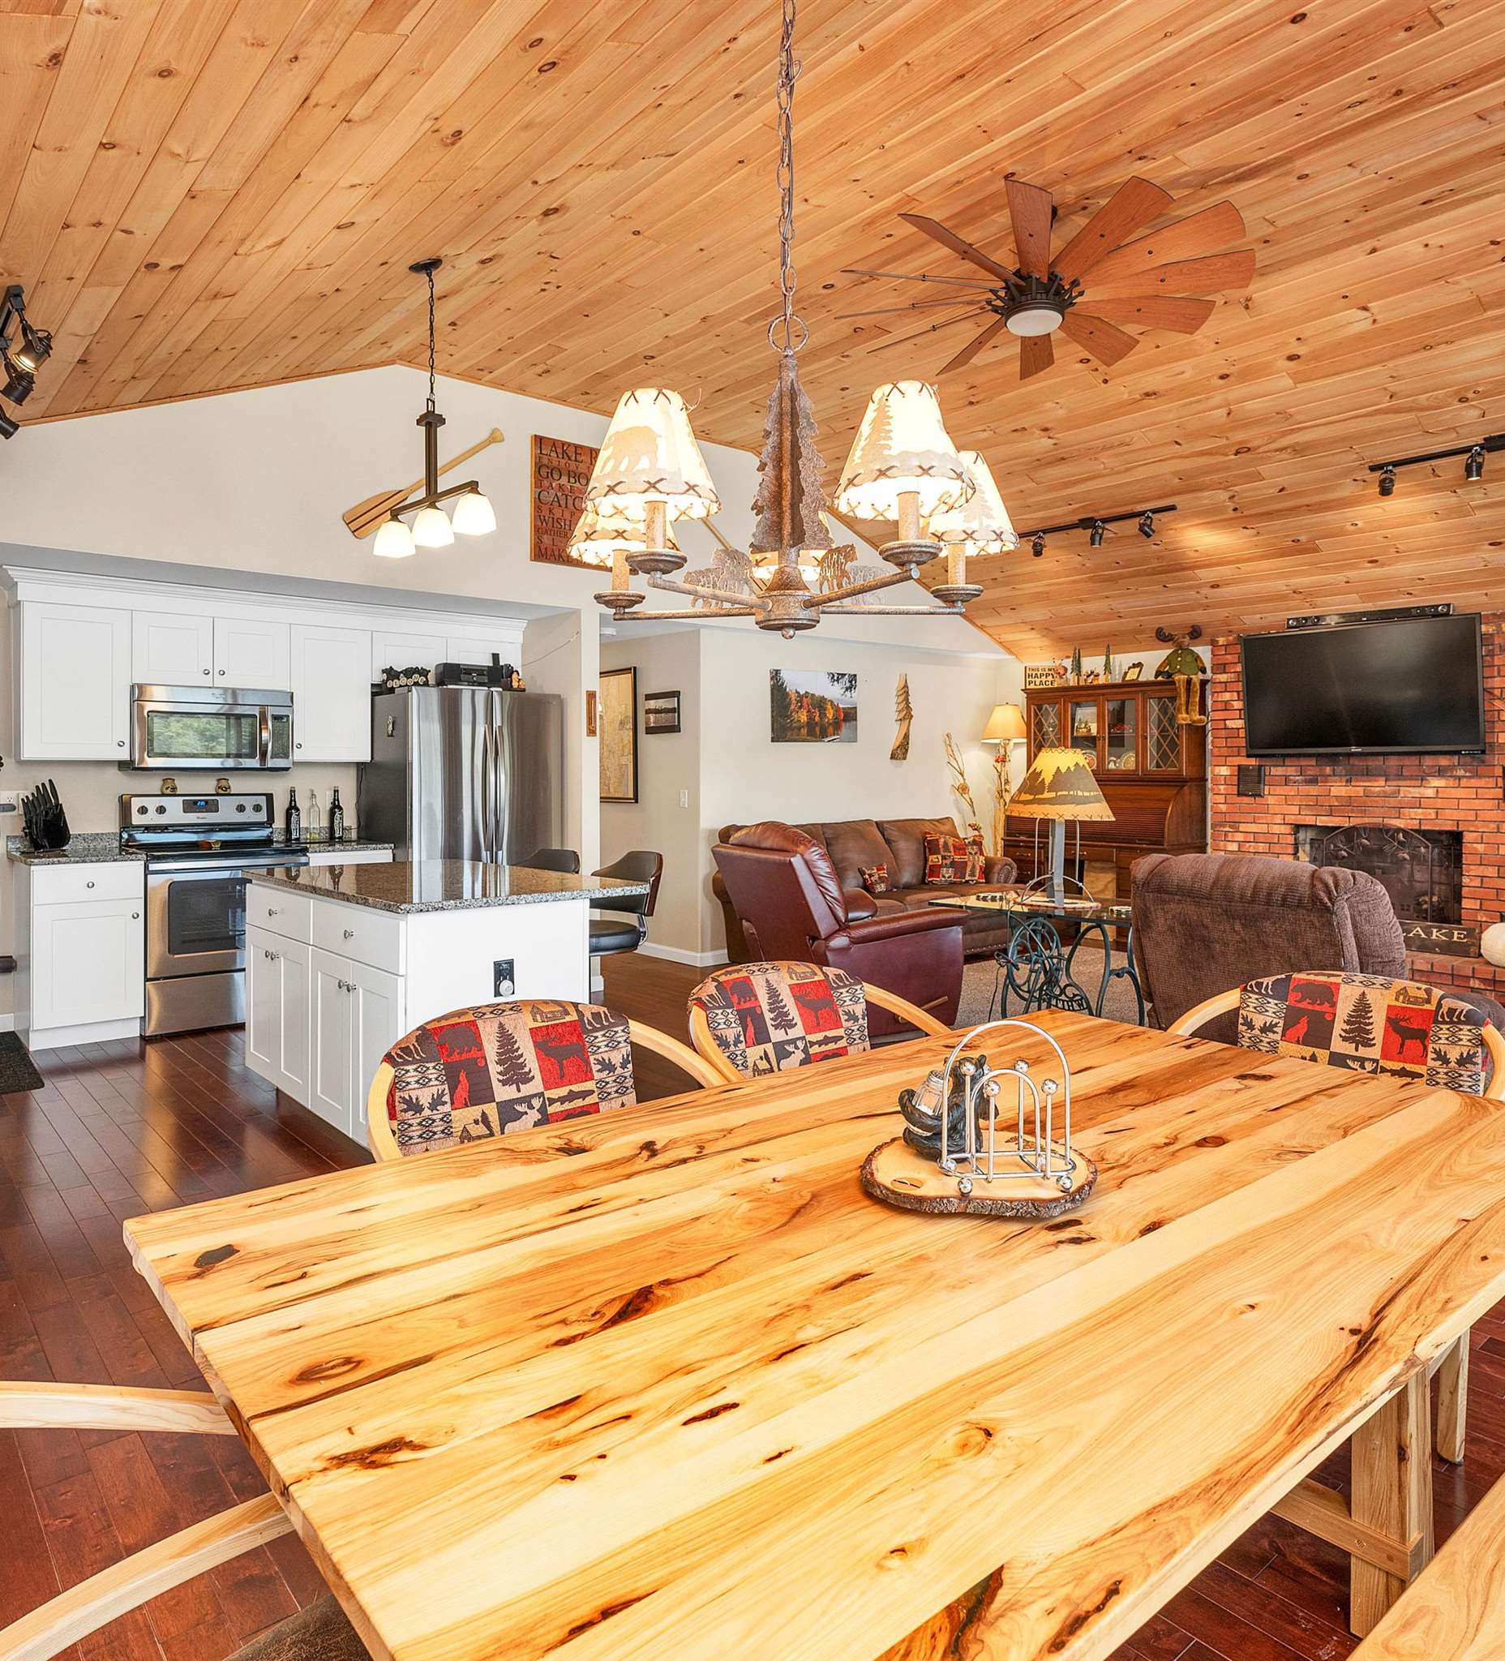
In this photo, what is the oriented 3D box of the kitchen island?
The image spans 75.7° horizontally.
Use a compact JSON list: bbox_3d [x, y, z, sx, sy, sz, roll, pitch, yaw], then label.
[{"bbox_3d":[-1.159,0.629,3.500,0.838,0.915,1.444,-3,4,-42],"label":"kitchen island"}]

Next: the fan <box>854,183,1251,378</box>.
[{"bbox_3d":[1.121,-2.171,3.754,1.520,0.450,1.520,0,3,0],"label":"fan"}]

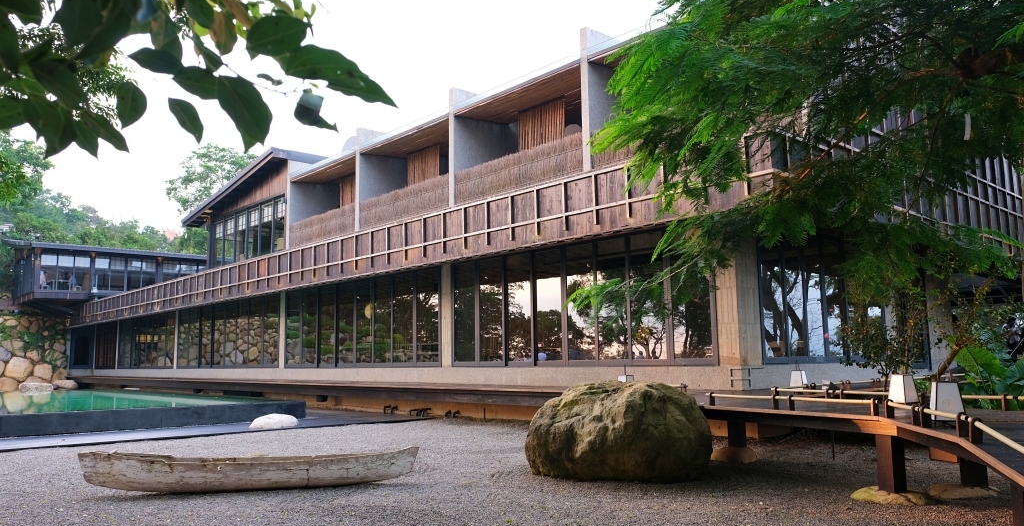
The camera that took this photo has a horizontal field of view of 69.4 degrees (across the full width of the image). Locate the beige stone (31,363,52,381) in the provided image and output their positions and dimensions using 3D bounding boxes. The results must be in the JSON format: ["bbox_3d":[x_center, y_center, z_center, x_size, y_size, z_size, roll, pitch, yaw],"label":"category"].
[{"bbox_3d":[-32.036,7.514,50.500,1.150,1.270,1.000,6,-10,-42],"label":"beige stone"}]

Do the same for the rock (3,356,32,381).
[{"bbox_3d":[-32.876,7.102,49.300,1.650,1.600,1.300,6,-10,-42],"label":"rock"}]

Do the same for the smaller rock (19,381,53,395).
[{"bbox_3d":[-28.037,7.384,43.500,1.650,0.600,0.900,6,-10,-42],"label":"smaller rock"}]

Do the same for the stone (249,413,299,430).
[{"bbox_3d":[-5.710,3.783,17.700,1.120,0.340,0.750,1,-8,-18],"label":"stone"}]

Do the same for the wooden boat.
[{"bbox_3d":[-3.280,2.585,9.300,4.130,0.470,0.680,-1,-7,-2],"label":"wooden boat"}]

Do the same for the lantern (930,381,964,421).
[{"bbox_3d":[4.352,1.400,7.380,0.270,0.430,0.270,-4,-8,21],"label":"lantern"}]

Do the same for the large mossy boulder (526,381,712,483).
[{"bbox_3d":[1.427,2.232,10.000,2.360,1.190,1.800,-2,-7,6],"label":"large mossy boulder"}]

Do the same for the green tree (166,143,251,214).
[{"bbox_3d":[-25.285,-6.416,62.000,7.000,7.000,6.500,2,-8,-22],"label":"green tree"}]

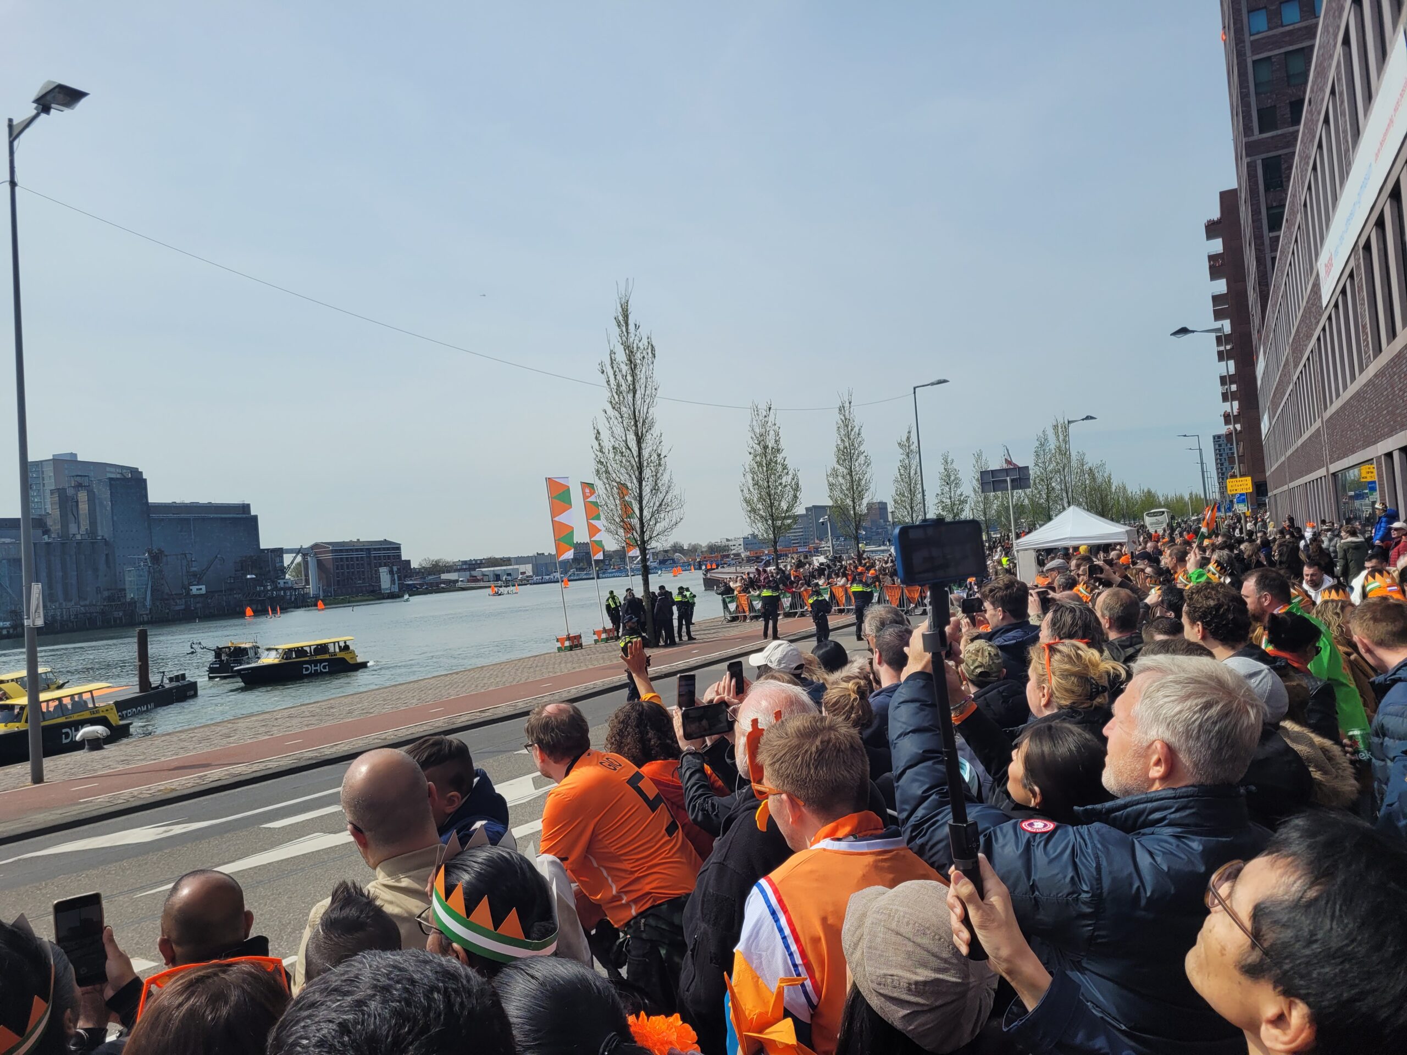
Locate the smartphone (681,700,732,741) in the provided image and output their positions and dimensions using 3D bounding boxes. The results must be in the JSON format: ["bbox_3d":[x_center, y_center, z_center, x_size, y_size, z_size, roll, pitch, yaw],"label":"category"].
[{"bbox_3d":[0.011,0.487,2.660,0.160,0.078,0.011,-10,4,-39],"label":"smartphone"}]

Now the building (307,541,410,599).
[{"bbox_3d":[-167.667,19.767,515.000,17.000,26.500,50.000,-6,-2,27],"label":"building"}]

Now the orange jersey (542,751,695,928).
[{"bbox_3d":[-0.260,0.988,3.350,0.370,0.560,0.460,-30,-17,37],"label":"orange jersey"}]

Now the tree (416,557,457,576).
[{"bbox_3d":[-120.923,19.507,479.952,17.000,12.500,15.000,-5,-2,0],"label":"tree"}]

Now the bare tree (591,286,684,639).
[{"bbox_3d":[-2.099,-2.028,34.200,2.800,11.600,2.800,-5,-2,-6],"label":"bare tree"}]

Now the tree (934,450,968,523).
[{"bbox_3d":[15.747,-0.876,66.497,2.300,7.770,2.300,-5,-2,13],"label":"tree"}]

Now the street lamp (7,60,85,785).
[{"bbox_3d":[-9.545,-1.317,15.563,1.750,10.170,0.500,-6,-2,26],"label":"street lamp"}]

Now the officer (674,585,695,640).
[{"bbox_3d":[-0.651,2.841,34.800,0.450,1.840,0.550,-5,-2,17],"label":"officer"}]

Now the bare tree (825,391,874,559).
[{"bbox_3d":[7.415,-1.654,53.000,2.400,10.300,2.400,-5,-2,-6],"label":"bare tree"}]

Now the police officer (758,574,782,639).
[{"bbox_3d":[1.907,2.255,29.800,0.500,1.840,0.340,-5,-2,14],"label":"police officer"}]

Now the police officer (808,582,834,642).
[{"bbox_3d":[3.091,2.281,27.599,0.400,1.720,0.540,-4,-2,-32],"label":"police officer"}]

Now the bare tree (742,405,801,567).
[{"bbox_3d":[2.815,-0.721,43.300,2.500,9.000,2.500,-5,-2,-6],"label":"bare tree"}]

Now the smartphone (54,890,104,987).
[{"bbox_3d":[-1.062,0.704,1.800,0.072,0.148,0.009,-6,-10,-21],"label":"smartphone"}]

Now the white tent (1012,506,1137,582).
[{"bbox_3d":[11.005,0.948,31.078,3.050,3.170,3.050,-6,-2,27],"label":"white tent"}]

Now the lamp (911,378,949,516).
[{"bbox_3d":[10.212,-1.718,45.621,1.650,9.250,0.350,-6,-2,26],"label":"lamp"}]

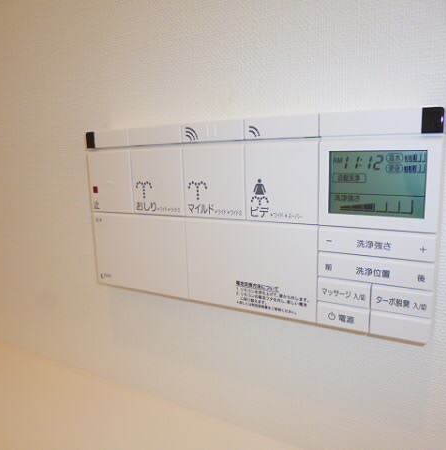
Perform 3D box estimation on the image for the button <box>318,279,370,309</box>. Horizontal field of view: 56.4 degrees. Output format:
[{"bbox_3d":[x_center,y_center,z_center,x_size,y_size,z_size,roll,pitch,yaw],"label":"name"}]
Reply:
[{"bbox_3d":[0.070,0.038,0.239,0.029,0.014,0.005,4,11,30],"label":"button"}]

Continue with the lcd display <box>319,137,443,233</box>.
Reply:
[{"bbox_3d":[0.081,-0.022,0.221,0.059,0.048,0.005,4,11,30],"label":"lcd display"}]

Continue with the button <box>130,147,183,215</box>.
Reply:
[{"bbox_3d":[-0.045,-0.032,0.295,0.045,0.048,0.005,4,11,30],"label":"button"}]

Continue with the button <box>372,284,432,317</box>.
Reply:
[{"bbox_3d":[0.096,0.040,0.224,0.029,0.014,0.005,4,11,30],"label":"button"}]

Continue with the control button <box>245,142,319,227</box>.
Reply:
[{"bbox_3d":[0.035,-0.026,0.248,0.045,0.048,0.005,4,11,30],"label":"control button"}]

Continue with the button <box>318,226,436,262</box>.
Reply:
[{"bbox_3d":[0.082,0.009,0.227,0.059,0.014,0.005,4,11,30],"label":"button"}]

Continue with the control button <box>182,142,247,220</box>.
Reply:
[{"bbox_3d":[-0.005,-0.029,0.272,0.046,0.048,0.005,4,11,30],"label":"control button"}]

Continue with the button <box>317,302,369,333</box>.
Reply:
[{"bbox_3d":[0.070,0.053,0.242,0.029,0.013,0.005,4,11,30],"label":"button"}]

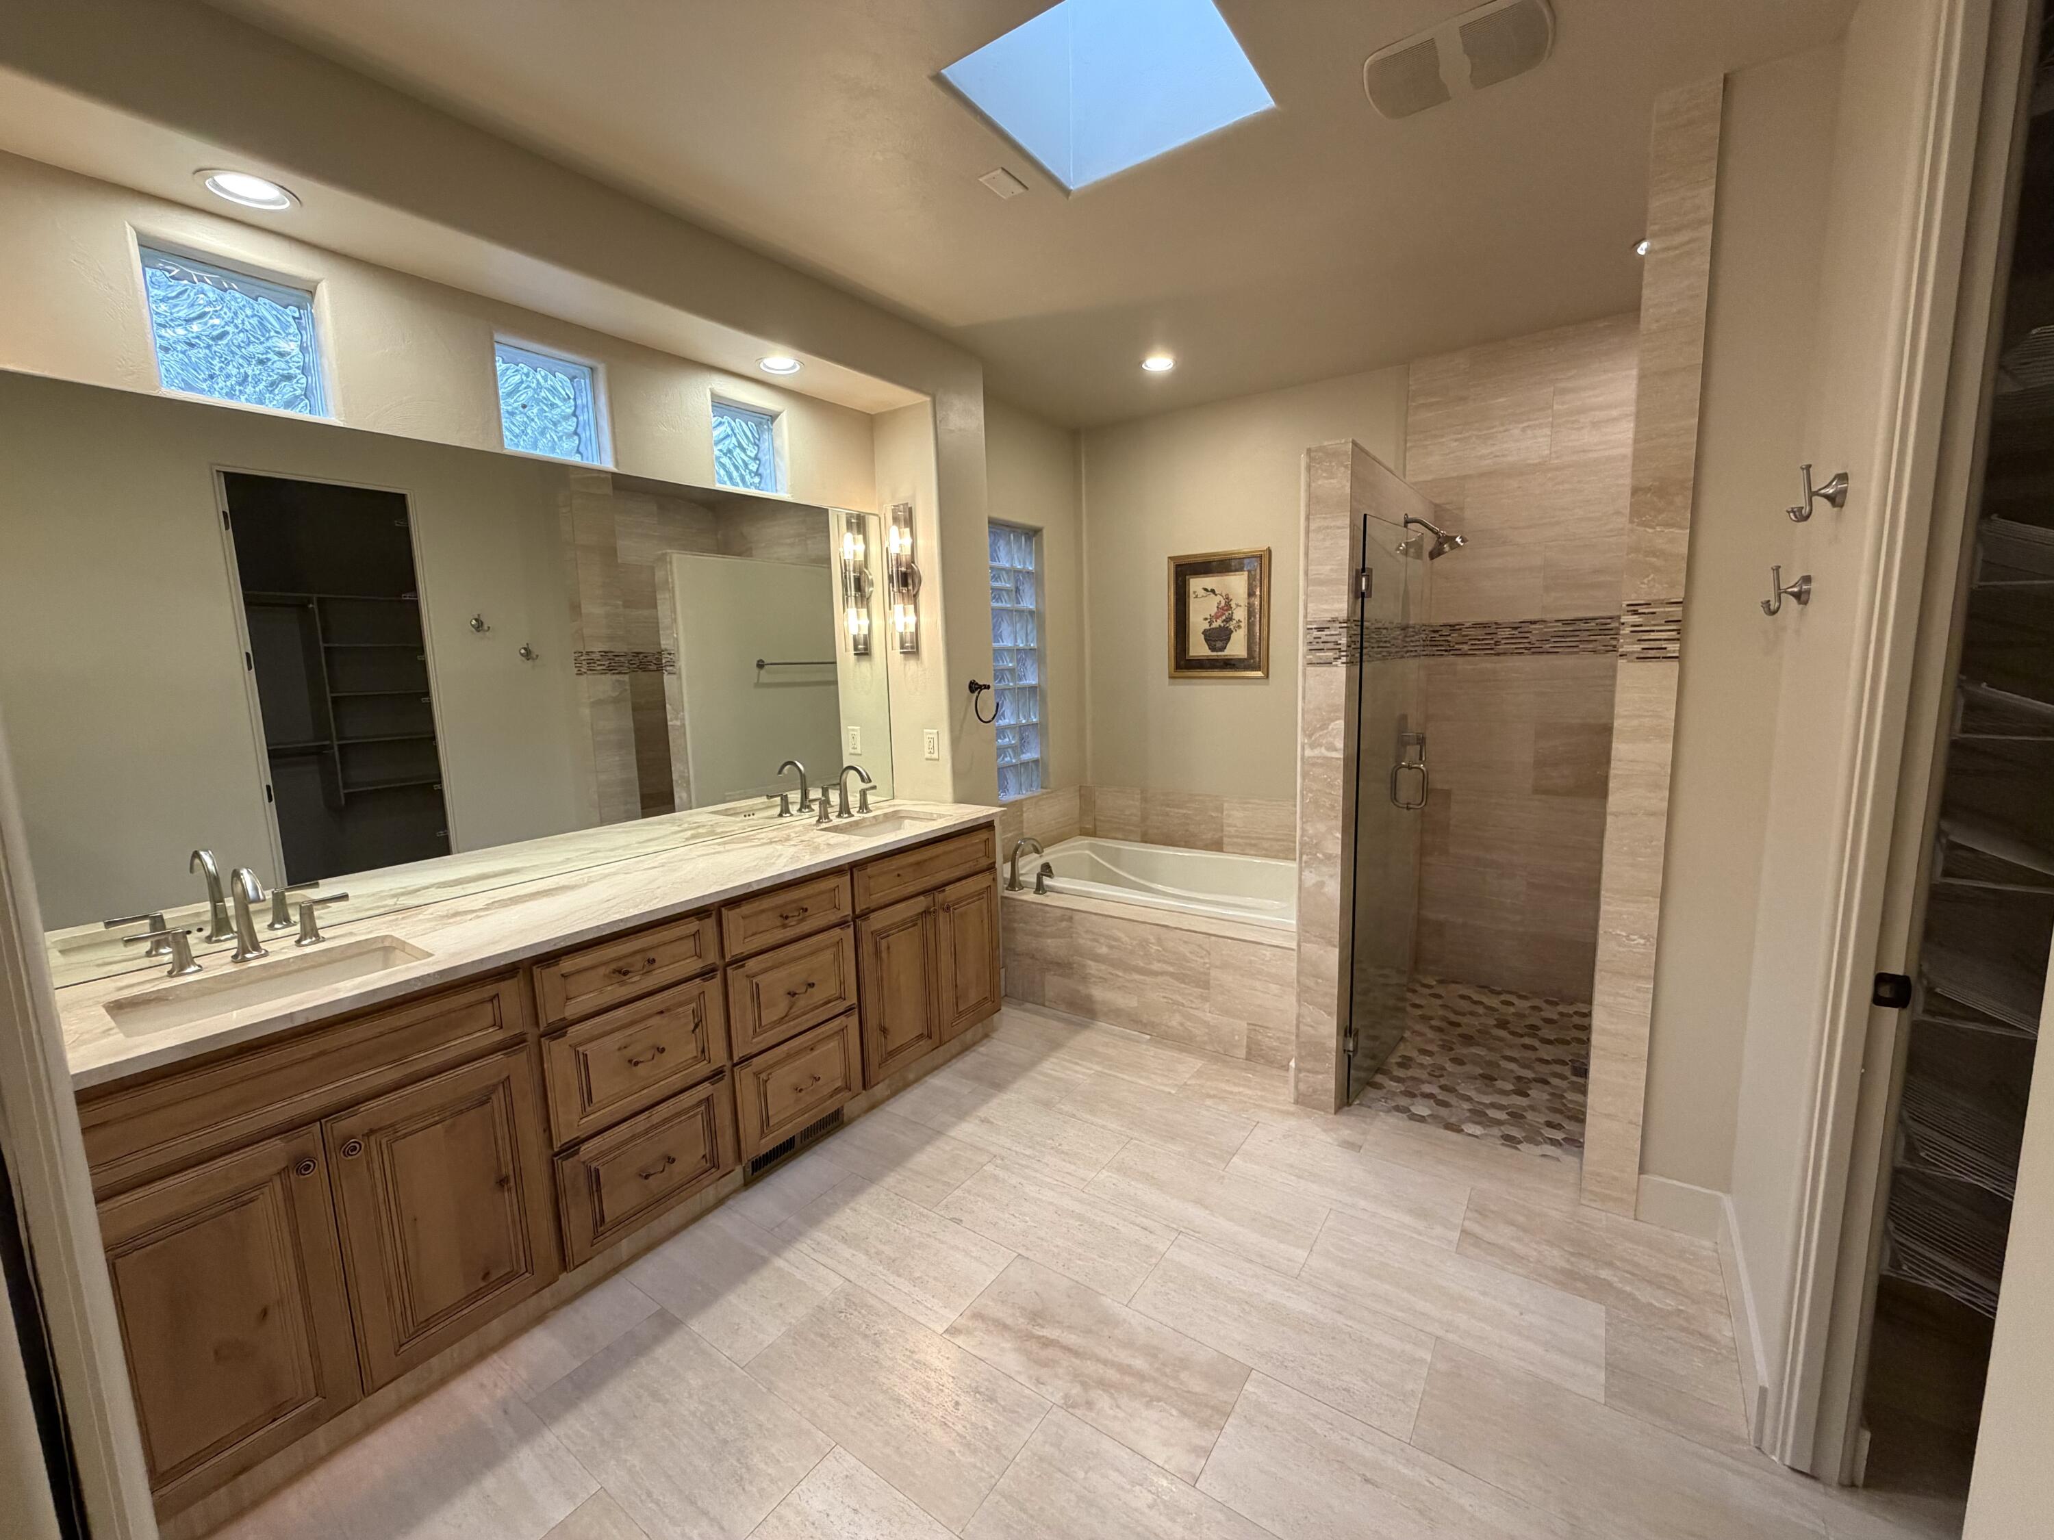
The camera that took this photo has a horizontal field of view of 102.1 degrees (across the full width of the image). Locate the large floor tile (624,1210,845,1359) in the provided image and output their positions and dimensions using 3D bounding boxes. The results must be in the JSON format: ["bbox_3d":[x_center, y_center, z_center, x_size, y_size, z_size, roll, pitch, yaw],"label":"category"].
[{"bbox_3d":[-0.738,1.279,2.082,0.499,0.012,0.303,4,10,35],"label":"large floor tile"}]

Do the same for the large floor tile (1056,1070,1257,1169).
[{"bbox_3d":[0.419,1.154,2.759,0.613,0.012,0.304,4,10,35],"label":"large floor tile"}]

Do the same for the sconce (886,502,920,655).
[{"bbox_3d":[-0.505,-0.753,3.312,0.122,0.583,0.120,4,10,35],"label":"sconce"}]

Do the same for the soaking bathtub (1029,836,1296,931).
[{"bbox_3d":[0.691,0.707,3.949,1.550,0.455,0.920,4,10,35],"label":"soaking bathtub"}]

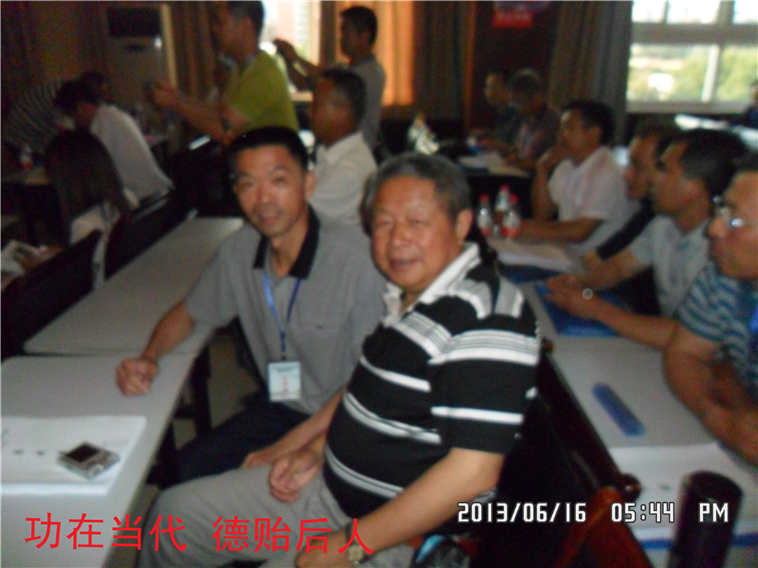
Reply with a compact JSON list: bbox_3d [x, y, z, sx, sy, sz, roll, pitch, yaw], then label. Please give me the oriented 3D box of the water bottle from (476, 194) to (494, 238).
[{"bbox_3d":[0.442,-0.285,2.418,0.063,0.185,0.063,0,22,0],"label":"water bottle"}]

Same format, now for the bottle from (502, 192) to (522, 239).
[{"bbox_3d":[0.554,-0.287,2.417,0.063,0.190,0.063,0,22,0],"label":"bottle"}]

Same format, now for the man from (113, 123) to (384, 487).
[{"bbox_3d":[-0.230,0.256,1.578,0.700,1.300,0.560,-21,30,-41],"label":"man"}]

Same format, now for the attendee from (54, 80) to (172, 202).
[{"bbox_3d":[-1.220,-0.299,2.876,0.780,1.250,0.520,0,22,0],"label":"attendee"}]

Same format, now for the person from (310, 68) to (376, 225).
[{"bbox_3d":[-0.270,-0.048,2.232,0.650,1.360,0.500,0,22,0],"label":"person"}]

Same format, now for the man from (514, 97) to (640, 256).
[{"bbox_3d":[0.900,-0.162,2.639,0.650,1.260,0.500,-3,23,-7],"label":"man"}]

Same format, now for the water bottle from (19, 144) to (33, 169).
[{"bbox_3d":[-2.371,-0.868,3.929,0.064,0.180,0.064,0,22,0],"label":"water bottle"}]

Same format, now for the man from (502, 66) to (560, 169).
[{"bbox_3d":[0.860,-0.616,3.696,0.650,1.290,0.500,-2,23,-5],"label":"man"}]

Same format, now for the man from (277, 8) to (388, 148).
[{"bbox_3d":[-0.240,-0.572,3.119,0.550,1.650,0.500,0,22,0],"label":"man"}]

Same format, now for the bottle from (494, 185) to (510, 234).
[{"bbox_3d":[0.528,-0.310,2.467,0.063,0.195,0.063,0,22,0],"label":"bottle"}]

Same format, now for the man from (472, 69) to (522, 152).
[{"bbox_3d":[0.860,-0.803,4.159,0.650,1.280,0.500,-2,23,-5],"label":"man"}]

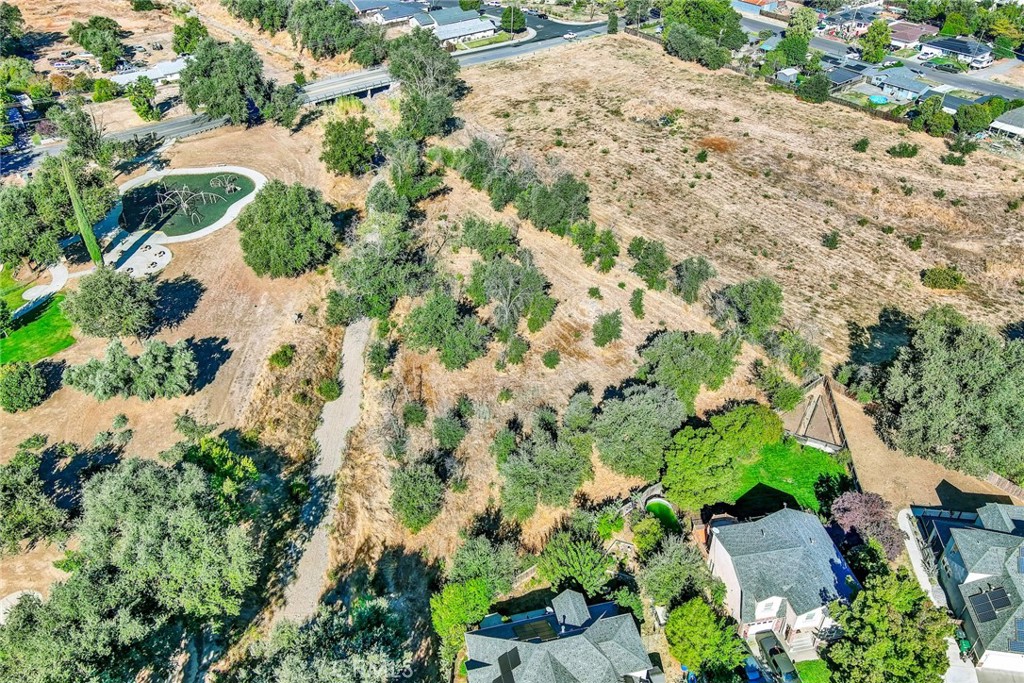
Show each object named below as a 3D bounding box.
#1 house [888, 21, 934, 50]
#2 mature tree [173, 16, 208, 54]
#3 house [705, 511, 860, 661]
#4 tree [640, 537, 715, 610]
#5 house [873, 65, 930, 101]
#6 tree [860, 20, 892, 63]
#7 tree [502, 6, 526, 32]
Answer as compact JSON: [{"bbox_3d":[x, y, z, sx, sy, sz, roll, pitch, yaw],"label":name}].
[{"bbox_3d":[127.500,-99.430,266.690,18.500,4.500,12.800,-27,44,-32],"label":"house"},{"bbox_3d":[-92.300,-87.461,237.360,9.600,11.000,9.600,0,35,0],"label":"mature tree"},{"bbox_3d":[31.180,26.440,93.920,13.200,7.700,13.200,-7,38,-9],"label":"house"},{"bbox_3d":[18.590,26.490,93.330,8.400,6.800,8.000,0,36,0],"label":"tree"},{"bbox_3d":[104.070,-68.290,220.160,11.000,4.300,14.000,-30,46,-33],"label":"house"},{"bbox_3d":[101.000,-83.028,230.332,8.200,11.800,8.200,0,35,0],"label":"tree"},{"bbox_3d":[0.490,-105.970,272.390,8.400,8.300,8.400,0,36,0],"label":"tree"}]

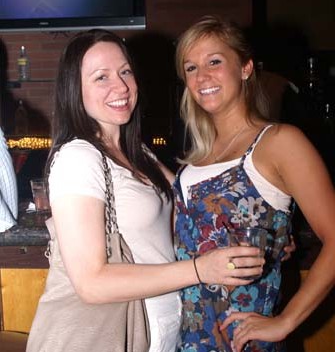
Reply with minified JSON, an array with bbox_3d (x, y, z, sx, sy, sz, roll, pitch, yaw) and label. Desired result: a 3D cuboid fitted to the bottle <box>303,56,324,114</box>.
[{"bbox_3d":[0.772,-0.478,3.100,0.090,0.300,0.090,0,4,17],"label":"bottle"}]

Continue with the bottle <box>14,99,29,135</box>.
[{"bbox_3d":[-1.185,-0.474,4.750,0.100,0.295,0.095,-2,4,-6],"label":"bottle"}]

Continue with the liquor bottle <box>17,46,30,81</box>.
[{"bbox_3d":[-1.168,-0.916,4.750,0.083,0.290,0.083,-2,4,-6],"label":"liquor bottle"}]

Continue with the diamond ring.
[{"bbox_3d":[0.135,0.189,1.228,0.020,0.020,0.022,-1,4,-3],"label":"diamond ring"}]

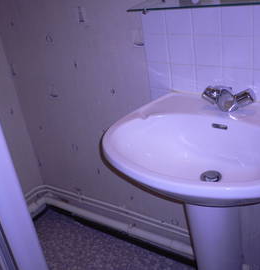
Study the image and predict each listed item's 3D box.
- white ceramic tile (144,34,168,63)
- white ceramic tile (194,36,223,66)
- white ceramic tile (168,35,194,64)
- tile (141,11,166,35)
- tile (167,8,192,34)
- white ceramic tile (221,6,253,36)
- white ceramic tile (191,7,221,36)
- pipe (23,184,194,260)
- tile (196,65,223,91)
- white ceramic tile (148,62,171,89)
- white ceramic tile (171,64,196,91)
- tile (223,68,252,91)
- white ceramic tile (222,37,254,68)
[{"bbox_3d":[0.102,-0.317,1.334,0.100,0.100,0.008,13,33,38],"label":"white ceramic tile"},{"bbox_3d":[0.261,-0.279,1.211,0.099,0.099,0.010,12,34,35],"label":"white ceramic tile"},{"bbox_3d":[0.180,-0.296,1.269,0.099,0.099,0.010,12,34,35],"label":"white ceramic tile"},{"bbox_3d":[0.087,-0.402,1.280,0.099,0.099,0.010,12,34,35],"label":"tile"},{"bbox_3d":[0.167,-0.389,1.227,0.100,0.100,0.008,13,33,38],"label":"tile"},{"bbox_3d":[0.328,-0.351,1.107,0.099,0.099,0.010,12,34,35],"label":"white ceramic tile"},{"bbox_3d":[0.245,-0.371,1.165,0.100,0.100,0.008,13,33,38],"label":"white ceramic tile"},{"bbox_3d":[-0.154,0.462,1.921,1.050,0.177,0.167,12,34,35],"label":"pipe"},{"bbox_3d":[0.274,-0.189,1.254,0.100,0.100,0.008,13,33,38],"label":"tile"},{"bbox_3d":[0.116,-0.226,1.378,0.100,0.100,0.008,13,33,38],"label":"white ceramic tile"},{"bbox_3d":[0.195,-0.208,1.316,0.100,0.100,0.008,13,33,38],"label":"white ceramic tile"},{"bbox_3d":[0.353,-0.171,1.192,0.100,0.100,0.008,13,33,38],"label":"tile"},{"bbox_3d":[0.342,-0.262,1.153,0.099,0.099,0.010,12,34,35],"label":"white ceramic tile"}]

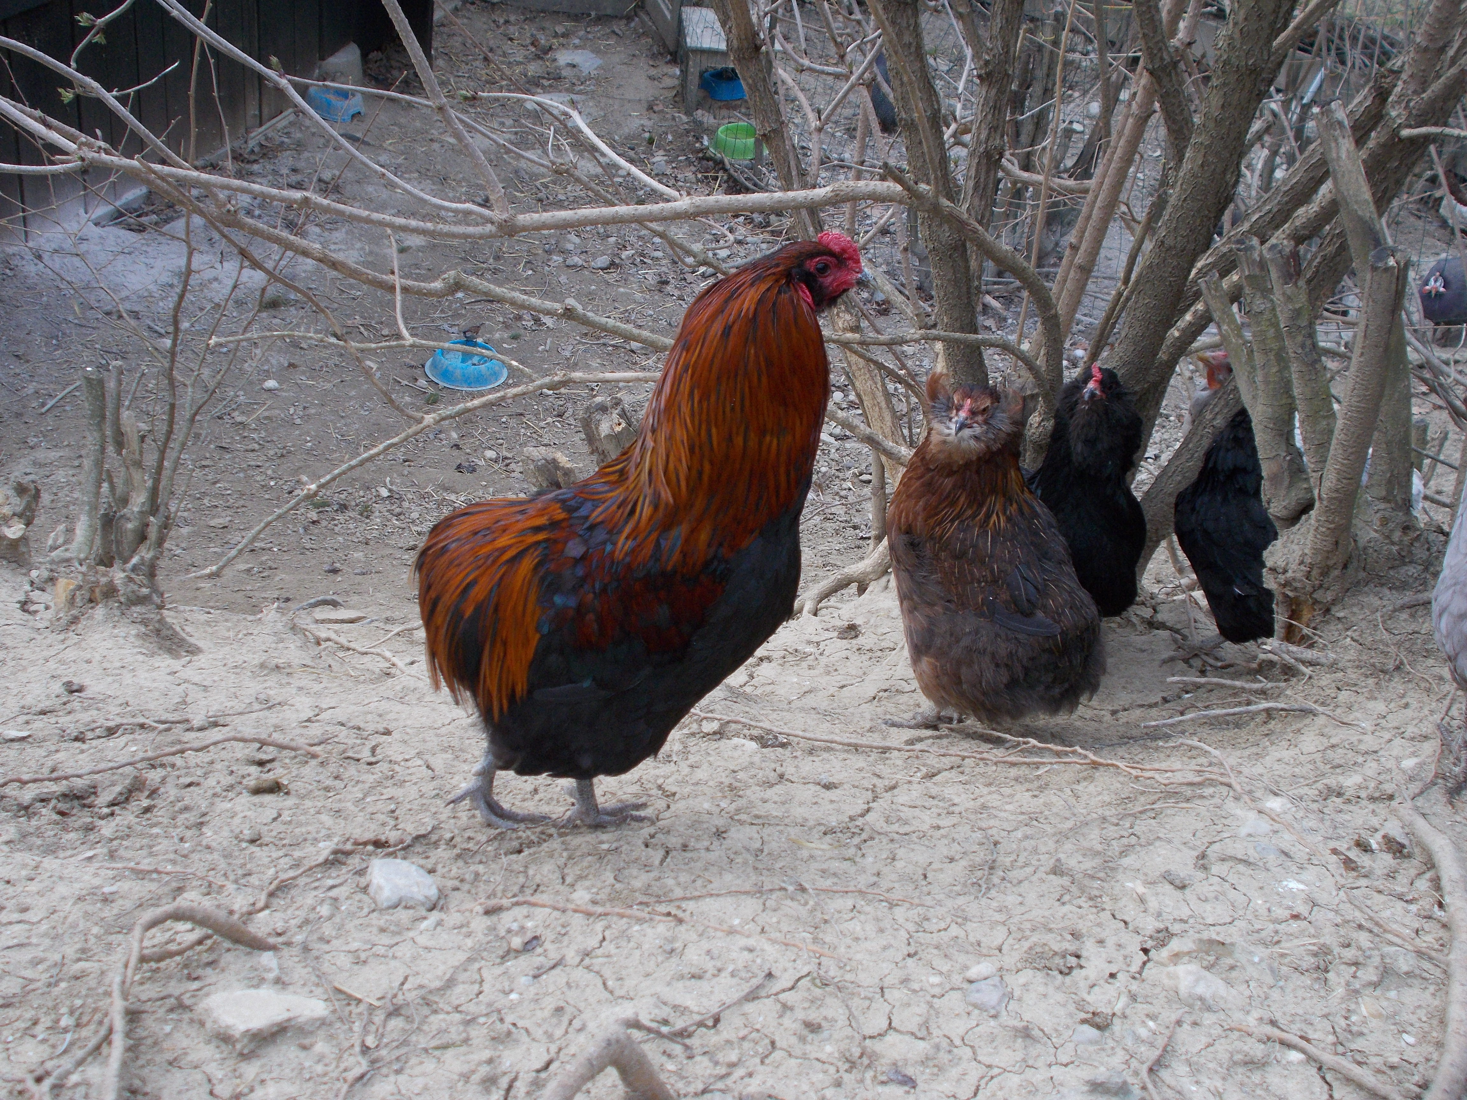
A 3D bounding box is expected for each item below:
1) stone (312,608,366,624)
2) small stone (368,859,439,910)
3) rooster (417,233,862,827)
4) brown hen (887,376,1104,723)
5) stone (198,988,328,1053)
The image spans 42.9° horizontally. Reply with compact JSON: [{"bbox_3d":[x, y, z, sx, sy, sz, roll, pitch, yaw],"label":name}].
[{"bbox_3d":[-0.476,0.080,2.250,0.063,0.014,0.030,0,31,-12],"label":"stone"},{"bbox_3d":[-0.245,0.248,1.385,0.051,0.026,0.035,1,31,-10],"label":"small stone"},{"bbox_3d":[-0.083,0.004,1.440,0.325,0.525,0.200,5,30,-3],"label":"rooster"},{"bbox_3d":[0.249,0.008,1.775,0.255,0.355,0.190,-10,34,-26],"label":"brown hen"},{"bbox_3d":[-0.299,0.297,1.185,0.082,0.023,0.042,-2,32,-15],"label":"stone"}]

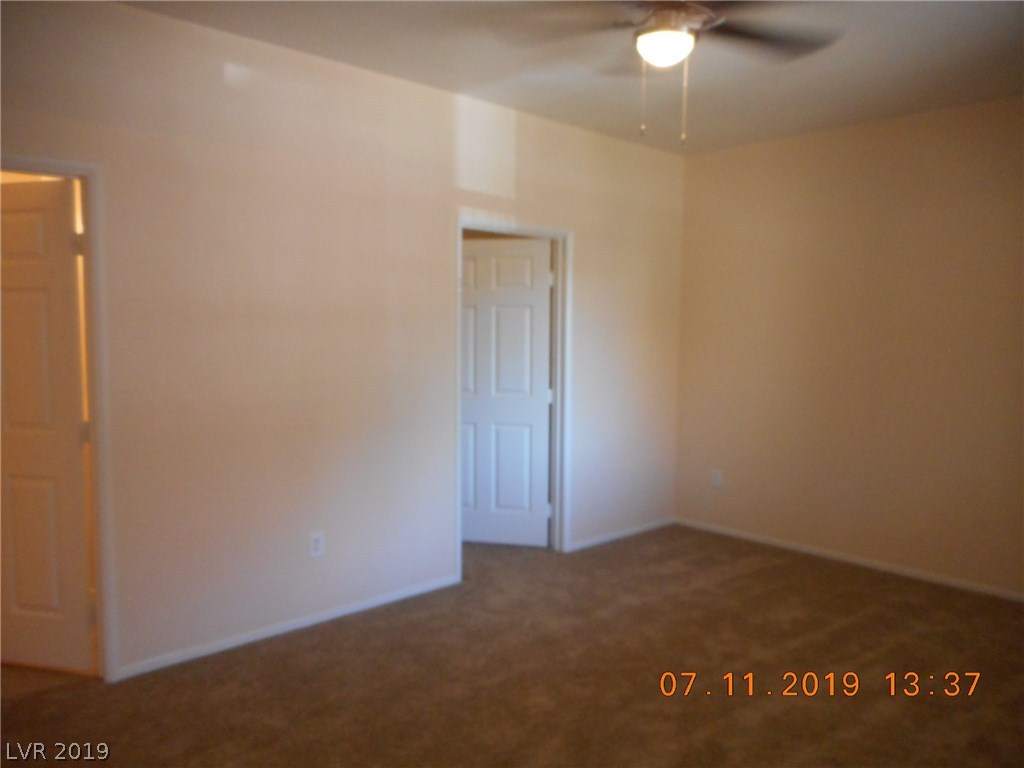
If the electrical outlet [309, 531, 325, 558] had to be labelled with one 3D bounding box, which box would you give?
[{"bbox_3d":[-0.958,0.793,3.644,0.072,0.117,0.008,-3,6,-42],"label":"electrical outlet"}]

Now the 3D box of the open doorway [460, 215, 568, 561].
[{"bbox_3d":[0.005,0.085,4.528,0.930,2.100,0.130,-3,6,-42],"label":"open doorway"}]

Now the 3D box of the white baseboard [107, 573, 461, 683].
[{"bbox_3d":[-0.976,1.166,3.654,1.810,0.062,0.014,-3,6,-42],"label":"white baseboard"}]

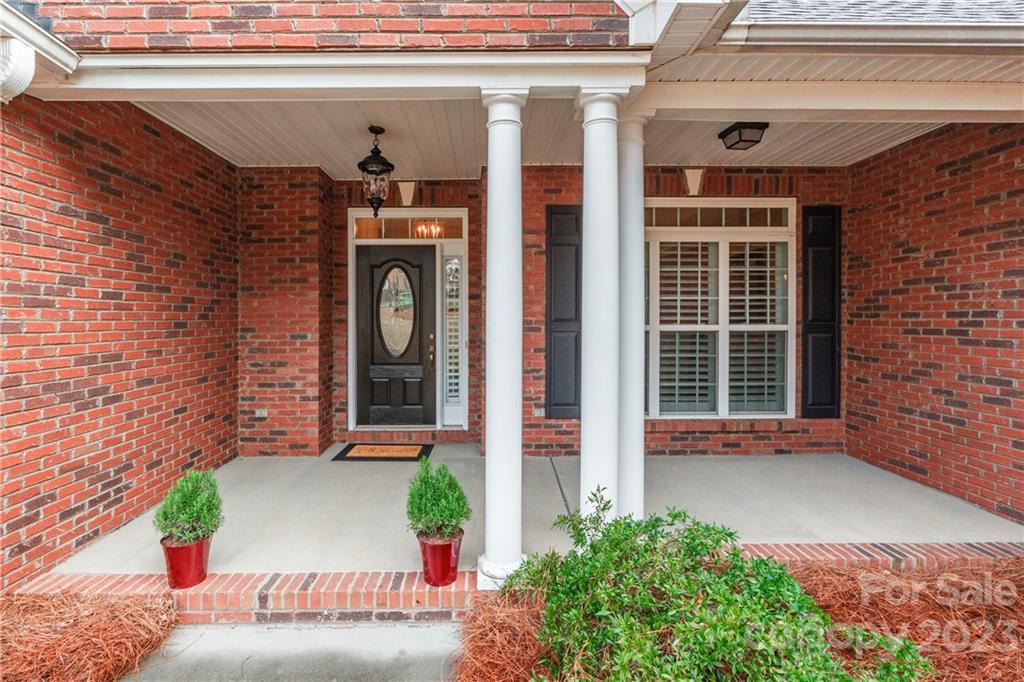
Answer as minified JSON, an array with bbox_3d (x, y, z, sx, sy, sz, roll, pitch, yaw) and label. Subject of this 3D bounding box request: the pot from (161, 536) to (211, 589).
[{"bbox_3d":[-1.700,1.145,2.390,0.238,0.218,0.238,0,2,0],"label":"pot"}]

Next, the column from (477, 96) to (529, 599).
[{"bbox_3d":[-0.040,-0.020,2.480,0.265,2.600,0.265,0,1,-2],"label":"column"}]

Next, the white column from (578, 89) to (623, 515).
[{"bbox_3d":[0.482,-0.020,2.480,0.255,2.600,0.255,0,1,-2],"label":"white column"}]

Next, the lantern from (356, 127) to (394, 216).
[{"bbox_3d":[-1.095,-1.370,3.670,0.285,0.710,0.285,0,2,-1],"label":"lantern"}]

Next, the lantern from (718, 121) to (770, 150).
[{"bbox_3d":[1.830,-1.620,3.620,0.250,0.135,0.250,0,1,-2],"label":"lantern"}]

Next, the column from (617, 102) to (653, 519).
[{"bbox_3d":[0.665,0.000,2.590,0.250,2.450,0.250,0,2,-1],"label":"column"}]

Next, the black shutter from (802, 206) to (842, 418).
[{"bbox_3d":[3.066,-0.282,4.500,0.376,2.090,0.040,0,1,-2],"label":"black shutter"}]

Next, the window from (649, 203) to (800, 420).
[{"bbox_3d":[1.840,-0.327,4.600,2.070,2.210,0.100,0,2,-1],"label":"window"}]

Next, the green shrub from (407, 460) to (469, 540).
[{"bbox_3d":[-0.399,0.845,2.460,0.330,0.390,0.330,0,1,-2],"label":"green shrub"}]

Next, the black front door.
[{"bbox_3d":[-1.290,-0.060,5.080,0.905,2.030,0.055,0,2,-1],"label":"black front door"}]

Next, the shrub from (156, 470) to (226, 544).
[{"bbox_3d":[-1.740,0.882,2.450,0.320,0.380,0.320,0,1,-2],"label":"shrub"}]

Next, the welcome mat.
[{"bbox_3d":[-1.300,1.147,4.670,0.910,0.015,0.570,0,1,-2],"label":"welcome mat"}]

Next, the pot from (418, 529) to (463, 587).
[{"bbox_3d":[-0.374,1.130,2.400,0.243,0.220,0.243,0,2,-1],"label":"pot"}]

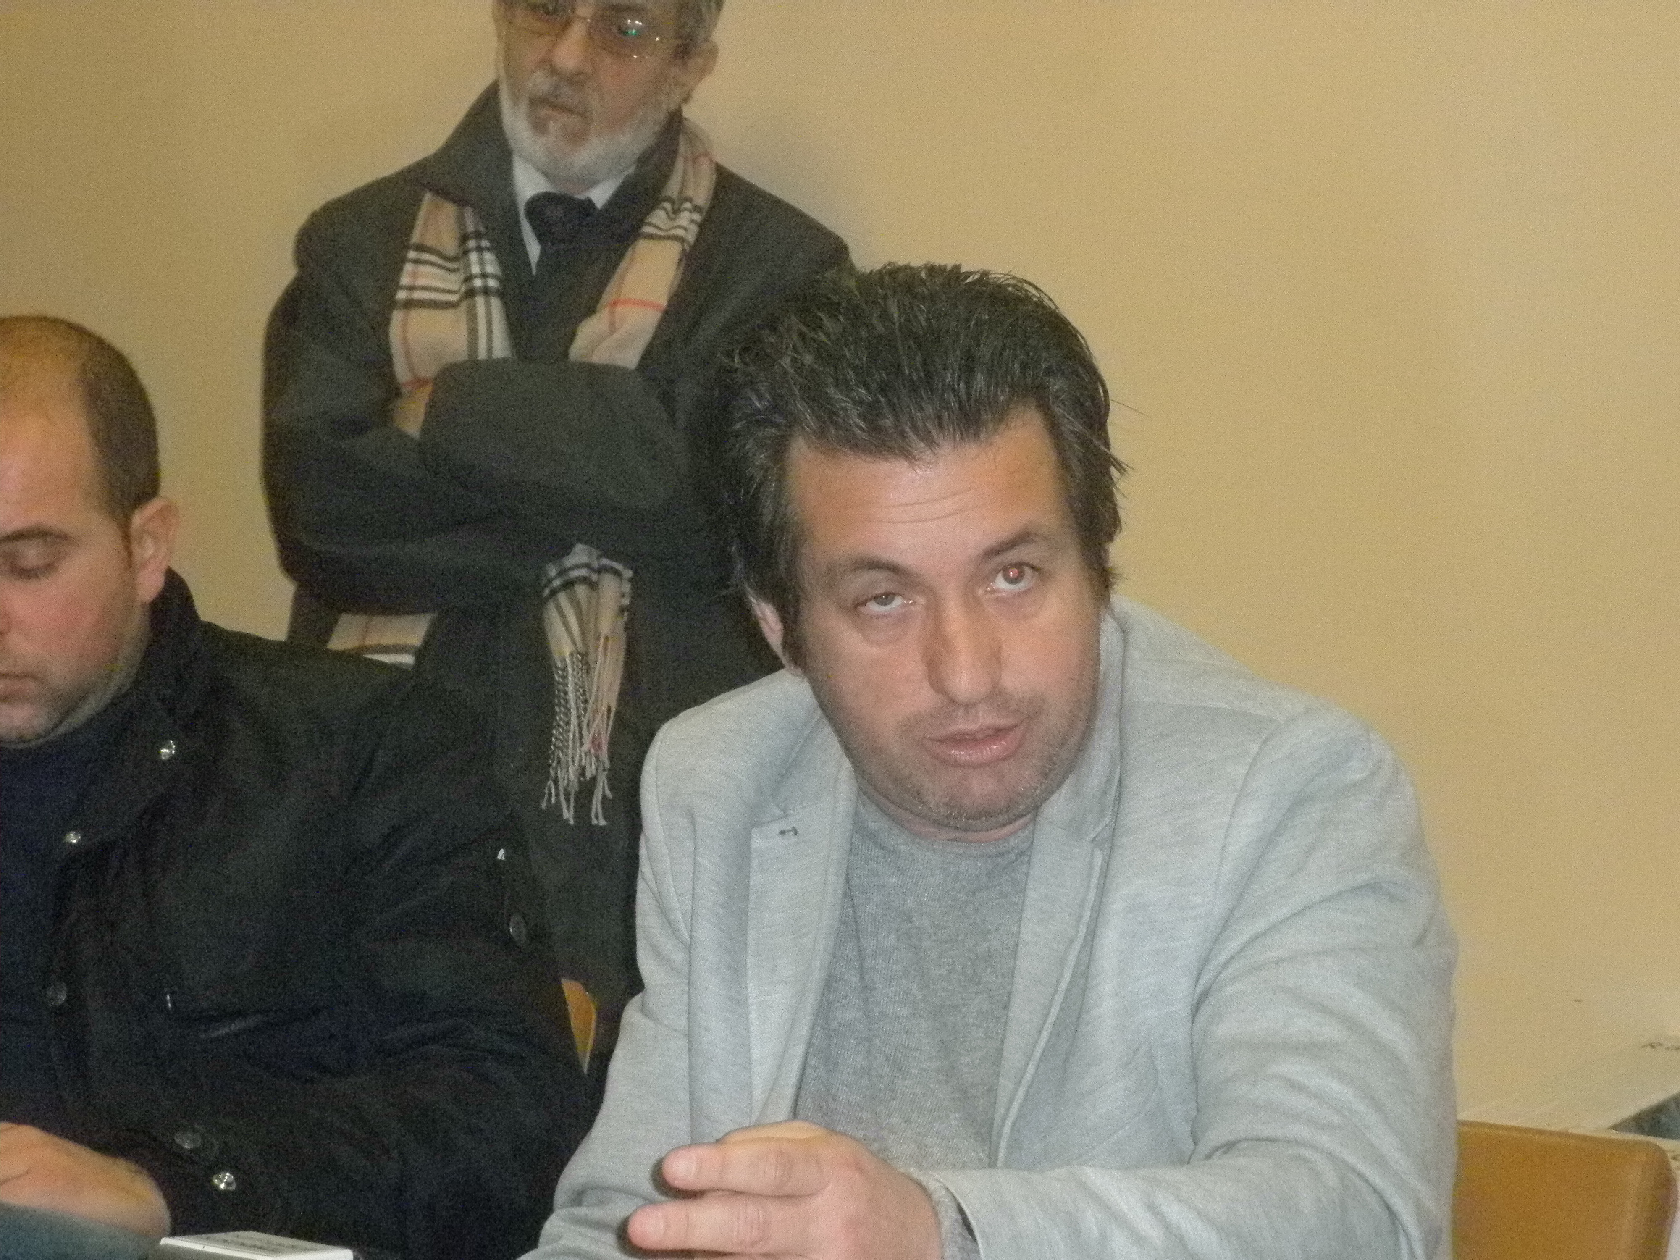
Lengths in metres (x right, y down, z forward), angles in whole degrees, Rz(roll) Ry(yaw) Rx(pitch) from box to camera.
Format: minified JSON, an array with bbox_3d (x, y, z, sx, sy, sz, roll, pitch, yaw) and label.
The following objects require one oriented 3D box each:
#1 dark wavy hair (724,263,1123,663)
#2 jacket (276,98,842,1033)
[{"bbox_3d":[0.039,-0.076,2.650,0.195,0.210,0.225,-11,10,-6],"label":"dark wavy hair"},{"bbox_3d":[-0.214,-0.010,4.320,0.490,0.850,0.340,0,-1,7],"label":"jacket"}]

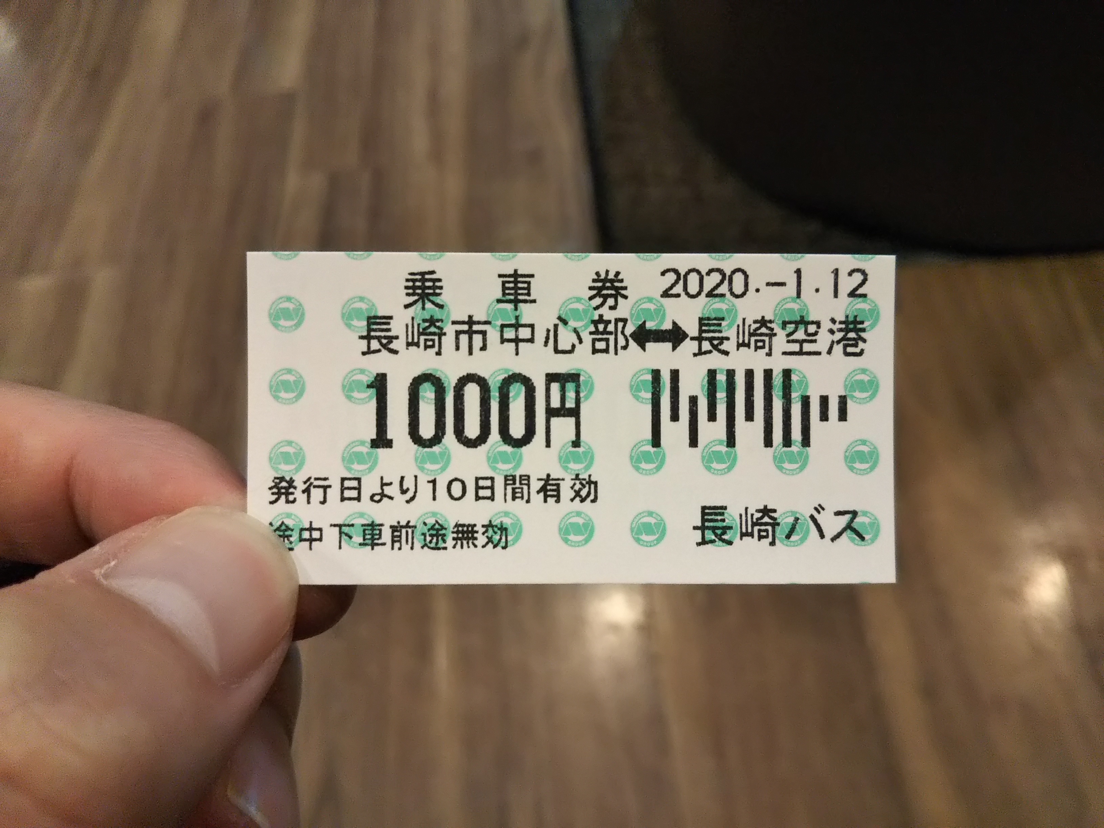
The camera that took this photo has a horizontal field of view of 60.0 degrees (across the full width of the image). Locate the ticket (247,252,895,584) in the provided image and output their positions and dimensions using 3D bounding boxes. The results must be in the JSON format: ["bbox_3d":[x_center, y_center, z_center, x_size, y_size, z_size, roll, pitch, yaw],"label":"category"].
[{"bbox_3d":[0.002,0.000,0.085,0.058,0.001,0.029,0,90,-1],"label":"ticket"}]

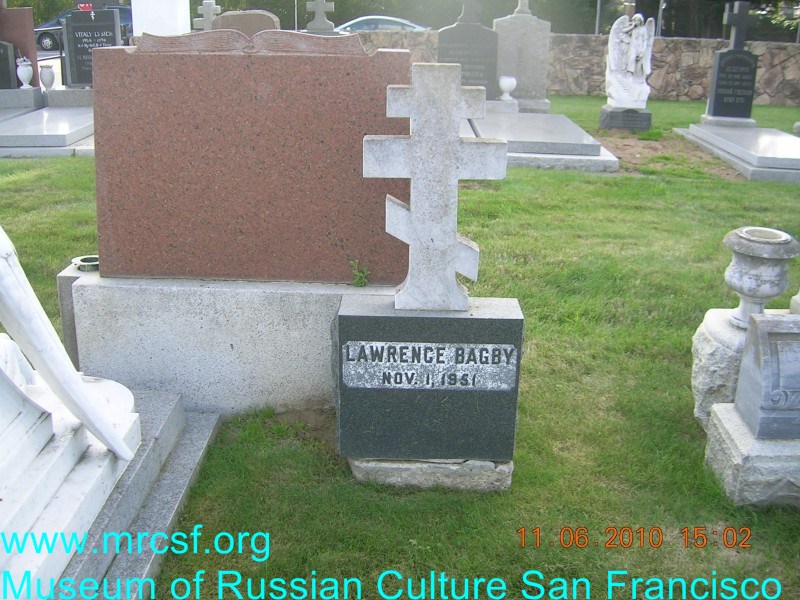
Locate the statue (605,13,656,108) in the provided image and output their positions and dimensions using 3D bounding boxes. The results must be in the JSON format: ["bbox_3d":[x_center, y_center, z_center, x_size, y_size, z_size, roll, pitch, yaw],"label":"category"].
[{"bbox_3d":[2.987,-3.112,10.570,0.600,1.190,0.400,3,21,6],"label":"statue"}]

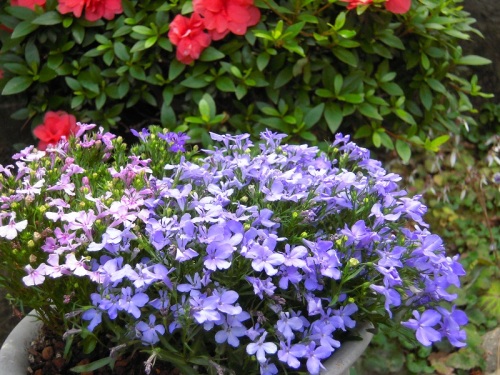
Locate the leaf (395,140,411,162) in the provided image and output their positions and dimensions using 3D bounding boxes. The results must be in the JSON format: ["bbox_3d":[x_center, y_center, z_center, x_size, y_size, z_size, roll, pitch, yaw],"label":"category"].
[{"bbox_3d":[0.175,-0.041,0.980,0.016,0.006,0.028,-17,73,-14],"label":"leaf"}]

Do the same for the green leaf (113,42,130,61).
[{"bbox_3d":[-0.150,-0.160,1.000,0.014,0.006,0.034,-34,65,-18],"label":"green leaf"}]

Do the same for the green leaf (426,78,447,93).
[{"bbox_3d":[0.218,-0.120,1.000,0.030,0.006,0.013,35,57,12],"label":"green leaf"}]

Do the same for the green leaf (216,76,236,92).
[{"bbox_3d":[-0.027,-0.118,0.980,0.030,0.006,0.018,37,59,23],"label":"green leaf"}]

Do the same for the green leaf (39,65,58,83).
[{"bbox_3d":[-0.251,-0.141,1.060,0.028,0.007,0.019,-29,63,0],"label":"green leaf"}]

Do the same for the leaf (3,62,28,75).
[{"bbox_3d":[-0.287,-0.145,1.050,0.037,0.007,0.015,20,54,-5],"label":"leaf"}]

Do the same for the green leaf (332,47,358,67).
[{"bbox_3d":[0.115,-0.157,1.030,0.040,0.007,0.018,38,66,15],"label":"green leaf"}]

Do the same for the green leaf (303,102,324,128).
[{"bbox_3d":[0.079,-0.088,1.040,0.017,0.007,0.040,36,80,14],"label":"green leaf"}]

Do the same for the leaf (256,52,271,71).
[{"bbox_3d":[0.018,-0.150,1.020,0.014,0.006,0.028,17,61,9],"label":"leaf"}]

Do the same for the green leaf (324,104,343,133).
[{"bbox_3d":[0.101,-0.084,1.030,0.022,0.007,0.043,-1,60,0],"label":"green leaf"}]

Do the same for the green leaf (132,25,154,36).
[{"bbox_3d":[-0.123,-0.179,0.980,0.026,0.006,0.012,20,62,11],"label":"green leaf"}]

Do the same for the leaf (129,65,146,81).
[{"bbox_3d":[-0.132,-0.135,1.000,0.016,0.006,0.030,-40,67,-20],"label":"leaf"}]

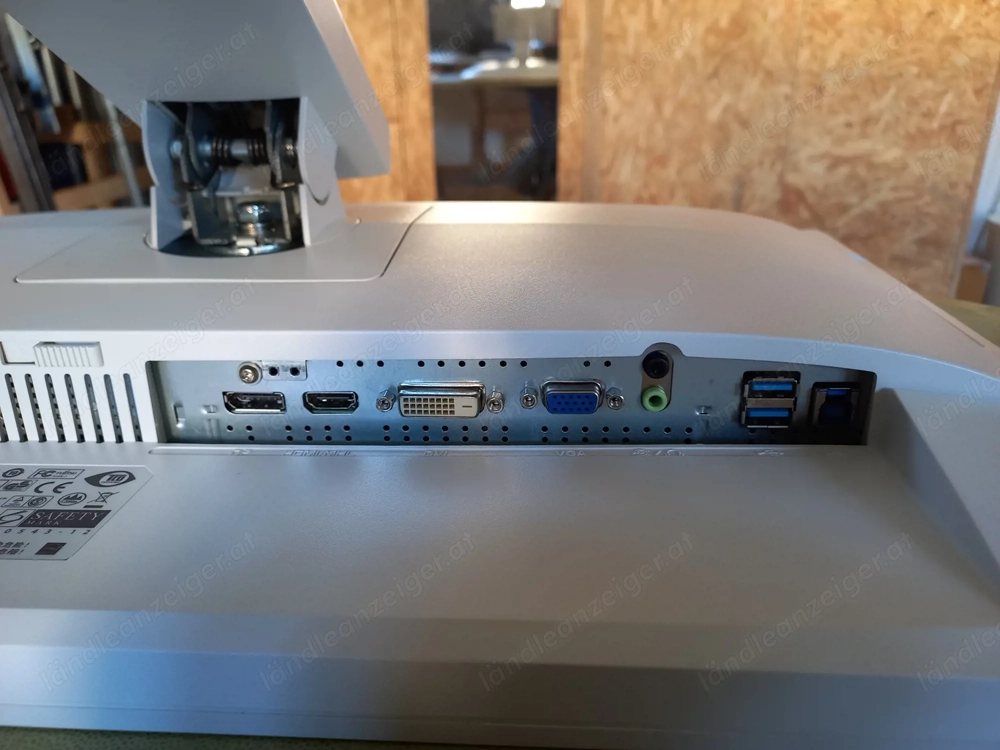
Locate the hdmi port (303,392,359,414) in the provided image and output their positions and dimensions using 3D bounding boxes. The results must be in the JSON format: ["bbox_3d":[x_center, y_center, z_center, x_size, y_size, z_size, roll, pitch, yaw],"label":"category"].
[{"bbox_3d":[-0.051,0.007,0.222,0.017,0.007,0.008,0,21,3],"label":"hdmi port"}]

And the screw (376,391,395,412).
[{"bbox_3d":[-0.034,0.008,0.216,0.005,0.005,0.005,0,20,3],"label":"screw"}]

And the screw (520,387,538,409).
[{"bbox_3d":[0.009,0.007,0.211,0.005,0.005,0.005,0,21,3],"label":"screw"}]

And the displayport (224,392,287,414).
[{"bbox_3d":[-0.074,0.007,0.223,0.019,0.007,0.008,0,21,3],"label":"displayport"}]

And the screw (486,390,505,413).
[{"bbox_3d":[-0.001,0.008,0.213,0.005,0.005,0.005,0,21,3],"label":"screw"}]

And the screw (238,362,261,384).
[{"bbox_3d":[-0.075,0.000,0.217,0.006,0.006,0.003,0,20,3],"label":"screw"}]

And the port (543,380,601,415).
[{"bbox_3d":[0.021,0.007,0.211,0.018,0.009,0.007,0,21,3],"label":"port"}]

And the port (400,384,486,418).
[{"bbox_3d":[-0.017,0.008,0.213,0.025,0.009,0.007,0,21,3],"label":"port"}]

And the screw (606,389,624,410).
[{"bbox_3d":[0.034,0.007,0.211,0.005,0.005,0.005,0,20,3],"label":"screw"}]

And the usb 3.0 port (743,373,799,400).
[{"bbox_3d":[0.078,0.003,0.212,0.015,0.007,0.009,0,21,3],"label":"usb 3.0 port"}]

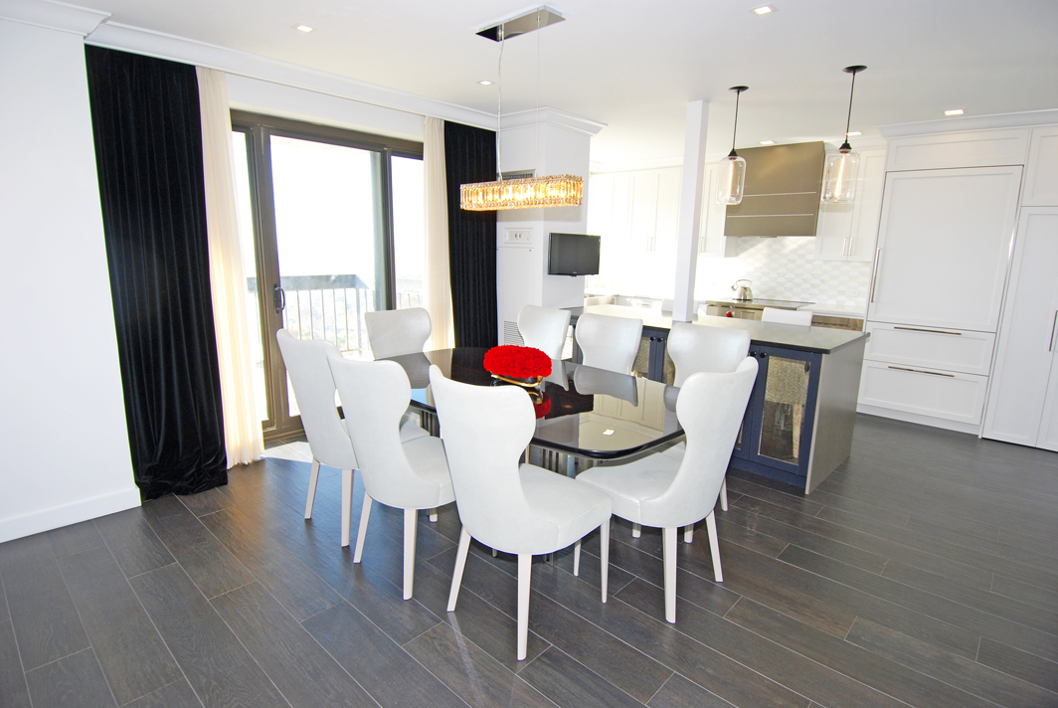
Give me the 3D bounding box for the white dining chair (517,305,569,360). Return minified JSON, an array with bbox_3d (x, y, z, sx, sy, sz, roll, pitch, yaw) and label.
[{"bbox_3d":[-0.069,0.233,3.759,0.540,1.040,0.580,11,15,41],"label":"white dining chair"}]

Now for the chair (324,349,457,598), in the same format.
[{"bbox_3d":[-0.503,0.486,2.482,0.540,1.040,0.580,11,15,41],"label":"chair"}]

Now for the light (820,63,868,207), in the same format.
[{"bbox_3d":[1.993,-1.359,3.323,0.215,0.800,0.215,11,15,41],"label":"light"}]

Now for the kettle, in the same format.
[{"bbox_3d":[2.434,-0.727,6.018,0.245,0.232,0.205,7,13,29],"label":"kettle"}]

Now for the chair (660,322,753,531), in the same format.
[{"bbox_3d":[0.883,0.394,3.053,0.515,1.045,0.630,11,14,42],"label":"chair"}]

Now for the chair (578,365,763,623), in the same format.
[{"bbox_3d":[0.594,0.519,2.347,0.515,1.045,0.630,-9,14,-43],"label":"chair"}]

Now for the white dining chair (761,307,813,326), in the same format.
[{"bbox_3d":[2.069,0.145,4.466,0.430,1.000,0.500,11,15,41],"label":"white dining chair"}]

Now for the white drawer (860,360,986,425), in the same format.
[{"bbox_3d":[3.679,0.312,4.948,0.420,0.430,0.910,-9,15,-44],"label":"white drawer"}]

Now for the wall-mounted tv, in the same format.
[{"bbox_3d":[0.423,-0.907,4.836,0.590,0.360,0.060,-6,13,-33],"label":"wall-mounted tv"}]

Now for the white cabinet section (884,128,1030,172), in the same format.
[{"bbox_3d":[3.627,-1.688,4.510,0.930,0.280,0.500,11,15,41],"label":"white cabinet section"}]

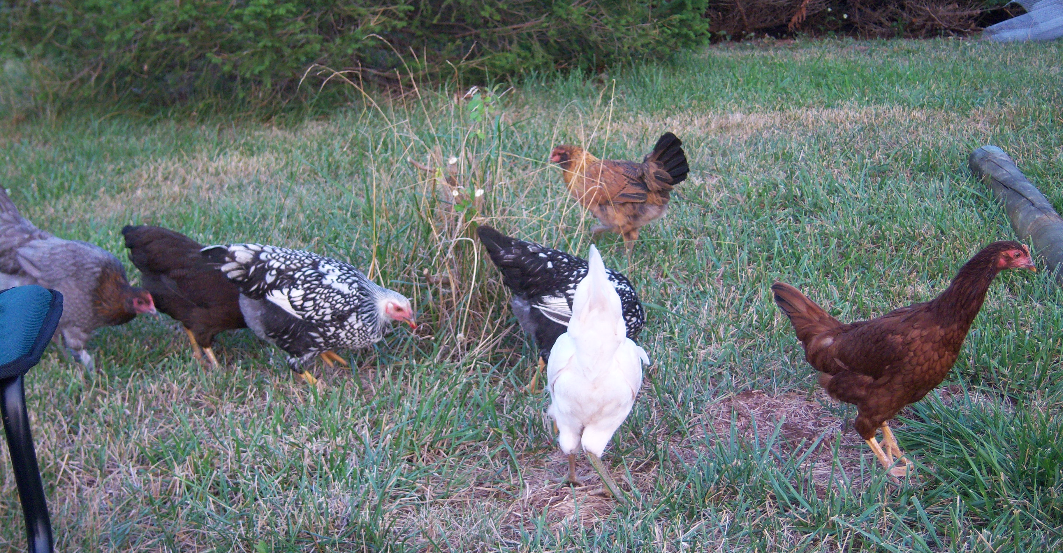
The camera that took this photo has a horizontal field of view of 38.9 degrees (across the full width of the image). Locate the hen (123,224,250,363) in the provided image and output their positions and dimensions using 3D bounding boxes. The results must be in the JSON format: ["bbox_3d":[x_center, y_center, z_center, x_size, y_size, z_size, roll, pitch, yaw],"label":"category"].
[{"bbox_3d":[-0.666,0.034,3.170,0.410,0.295,0.190,-4,12,-20],"label":"hen"}]

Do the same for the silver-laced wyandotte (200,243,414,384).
[{"bbox_3d":[-0.456,0.063,3.063,0.430,0.280,0.190,0,11,0],"label":"silver-laced wyandotte"}]

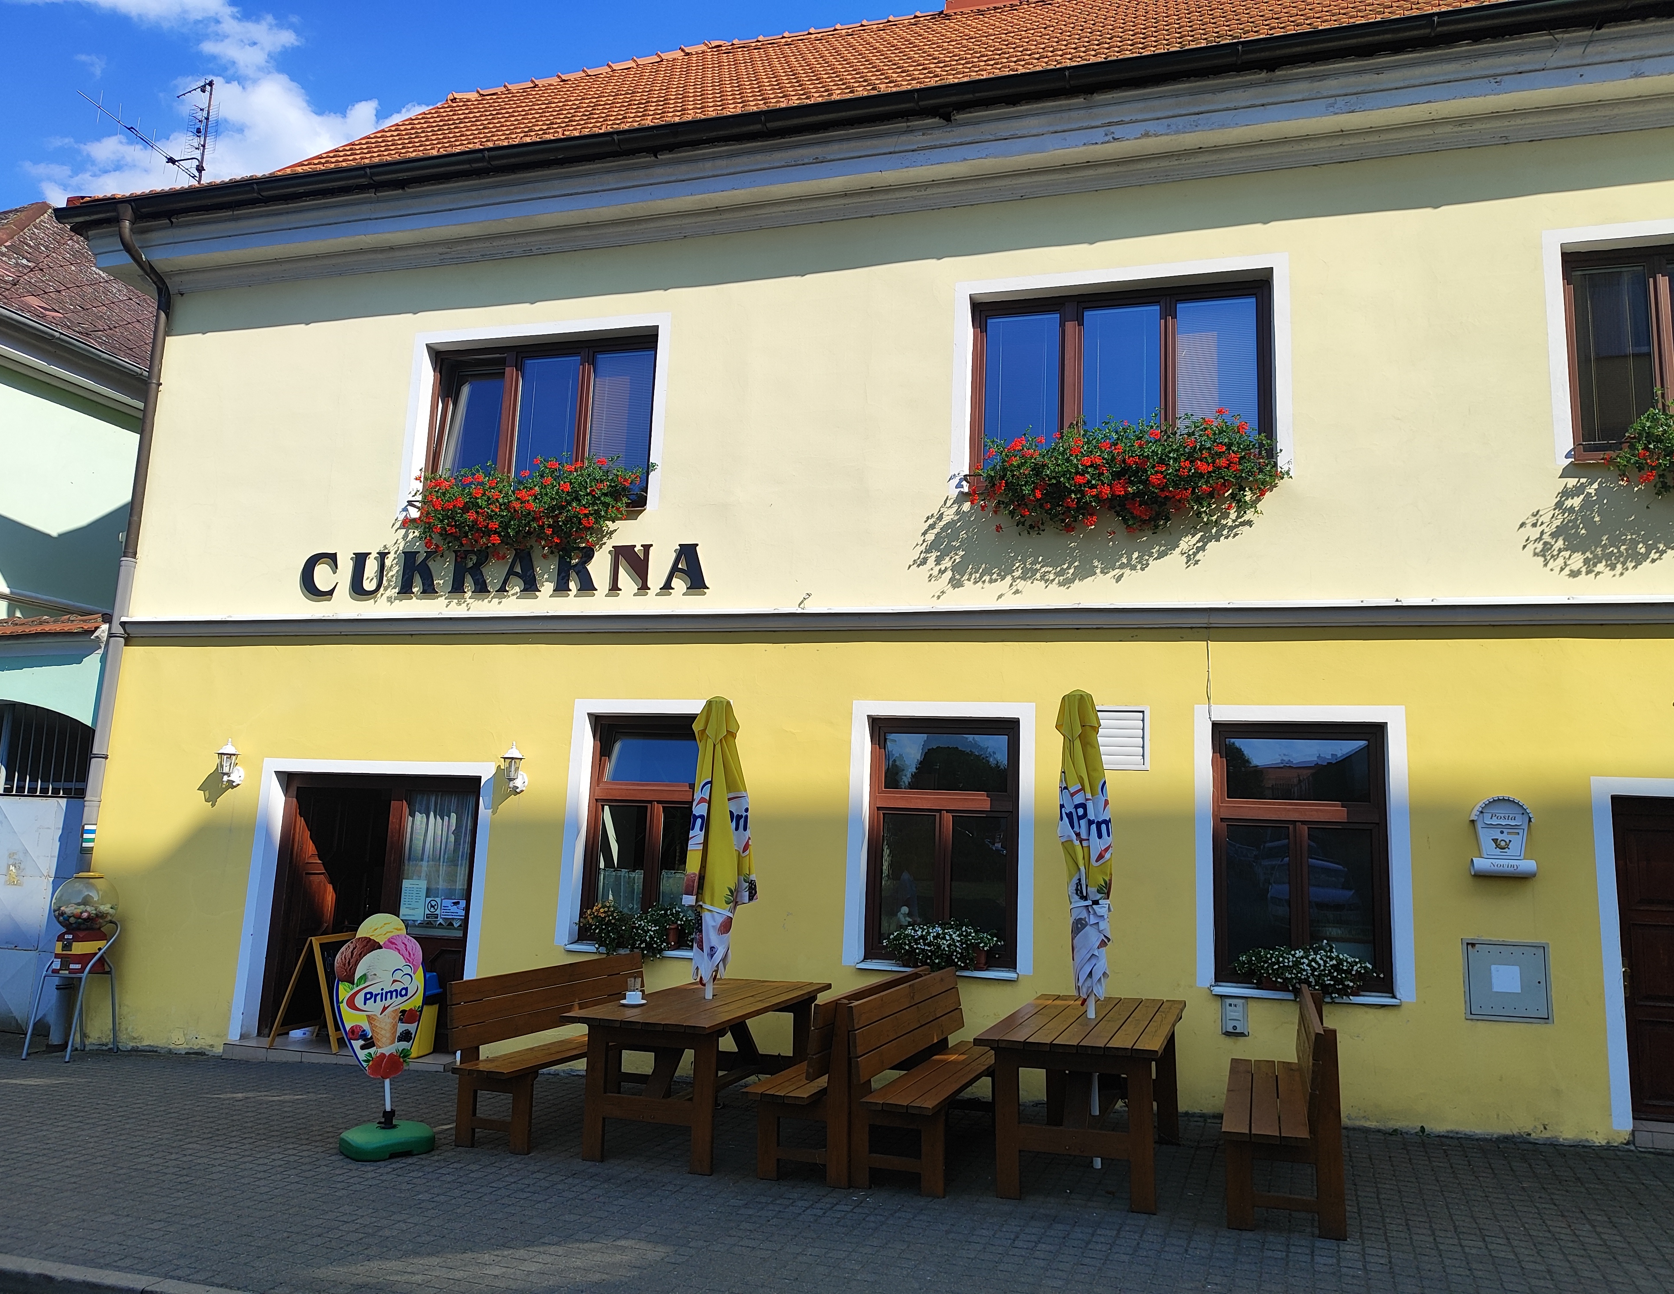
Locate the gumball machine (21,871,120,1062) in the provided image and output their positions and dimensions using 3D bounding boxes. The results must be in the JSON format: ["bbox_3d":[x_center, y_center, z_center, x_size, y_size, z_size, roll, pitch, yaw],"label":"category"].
[{"bbox_3d":[-5.882,2.463,9.337,0.484,1.407,0.494,0,-10,15],"label":"gumball machine"}]

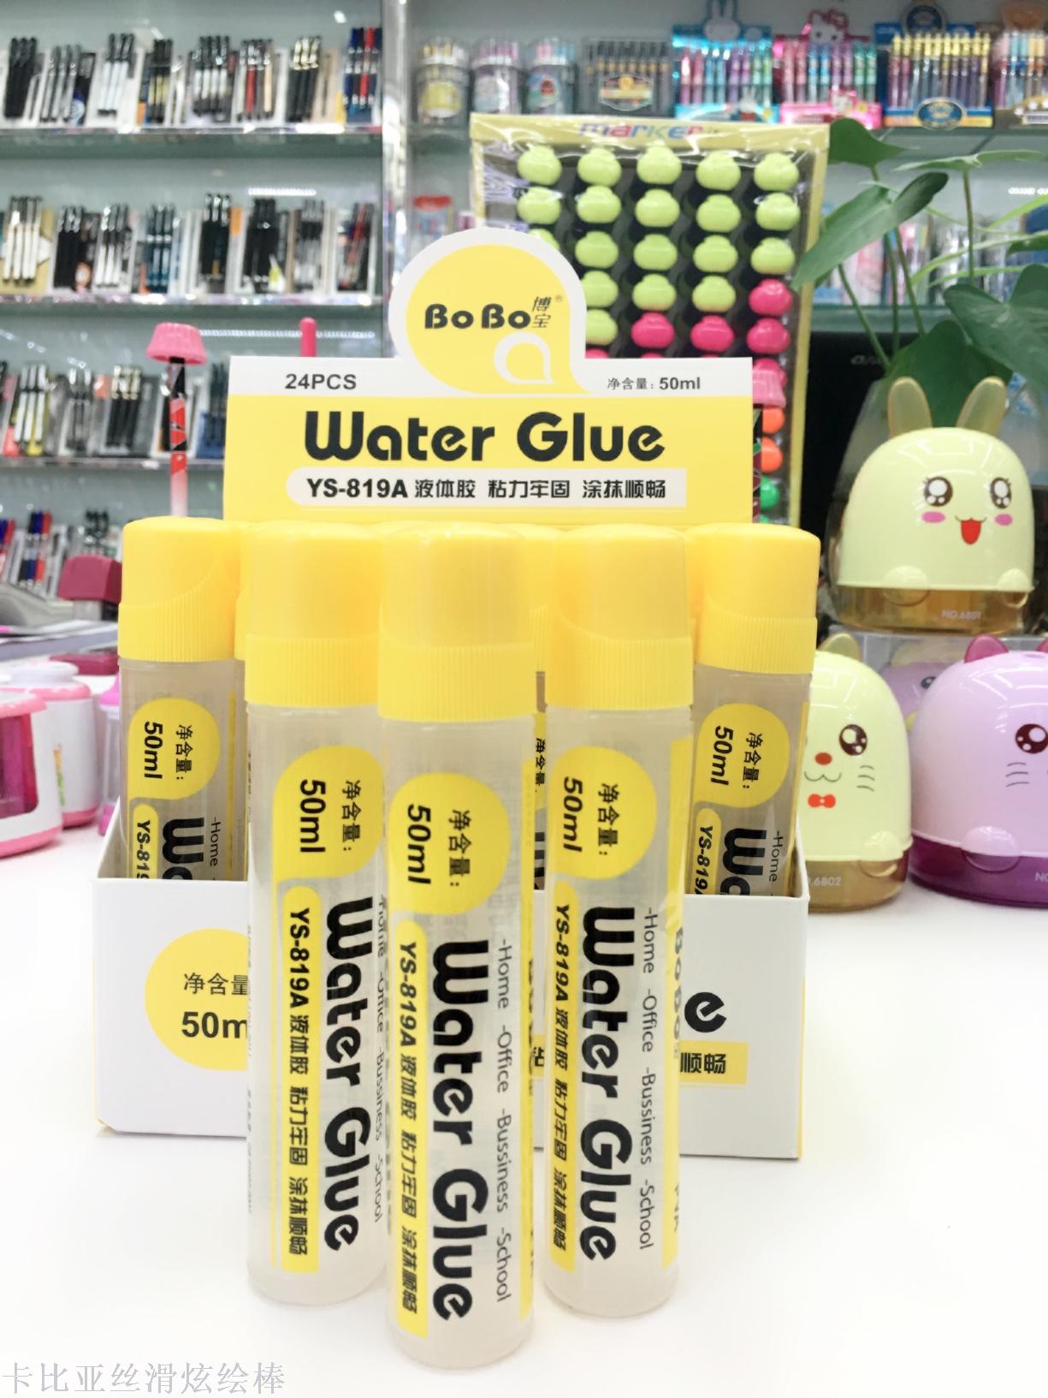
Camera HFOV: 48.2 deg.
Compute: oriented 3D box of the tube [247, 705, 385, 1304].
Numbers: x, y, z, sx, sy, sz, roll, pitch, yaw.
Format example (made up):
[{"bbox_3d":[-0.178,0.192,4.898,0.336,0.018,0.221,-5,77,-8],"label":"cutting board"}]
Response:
[{"bbox_3d":[-0.041,0.057,0.233,0.027,0.118,0.027,1,7,0],"label":"tube"}]

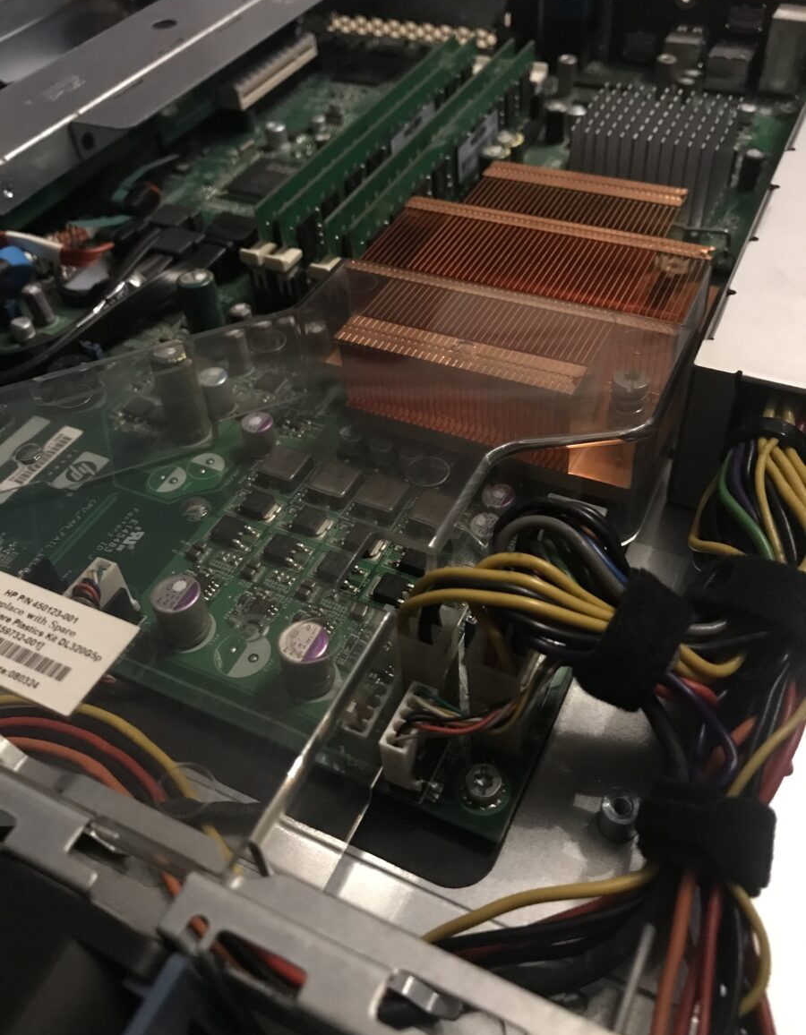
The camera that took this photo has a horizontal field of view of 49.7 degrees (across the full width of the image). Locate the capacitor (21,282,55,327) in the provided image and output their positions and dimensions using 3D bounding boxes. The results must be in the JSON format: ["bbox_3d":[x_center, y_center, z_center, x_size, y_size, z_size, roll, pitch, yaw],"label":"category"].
[{"bbox_3d":[-0.112,-0.065,0.268,0.006,0.012,0.006,18,52,21],"label":"capacitor"}]

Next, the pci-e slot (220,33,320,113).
[{"bbox_3d":[-0.054,-0.178,0.345,0.011,0.009,0.056,18,52,21],"label":"pci-e slot"}]

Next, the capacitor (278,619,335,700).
[{"bbox_3d":[-0.018,0.027,0.166,0.010,0.013,0.010,-3,47,3],"label":"capacitor"}]

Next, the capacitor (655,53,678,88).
[{"bbox_3d":[0.102,-0.172,0.338,0.008,0.012,0.008,17,52,21],"label":"capacitor"}]

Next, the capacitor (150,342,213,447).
[{"bbox_3d":[-0.056,-0.031,0.221,0.010,0.025,0.010,-3,48,3],"label":"capacitor"}]

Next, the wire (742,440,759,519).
[{"bbox_3d":[0.070,-0.007,0.174,0.003,0.003,0.017,-5,80,41],"label":"wire"}]

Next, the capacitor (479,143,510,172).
[{"bbox_3d":[0.032,-0.121,0.299,0.009,0.011,0.009,17,52,21],"label":"capacitor"}]

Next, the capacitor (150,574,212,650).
[{"bbox_3d":[-0.045,0.019,0.176,0.010,0.013,0.010,-3,47,3],"label":"capacitor"}]

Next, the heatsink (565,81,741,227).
[{"bbox_3d":[0.079,-0.114,0.274,0.044,0.026,0.037,18,52,21],"label":"heatsink"}]

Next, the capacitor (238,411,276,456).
[{"bbox_3d":[-0.037,-0.021,0.222,0.008,0.008,0.008,-3,48,3],"label":"capacitor"}]

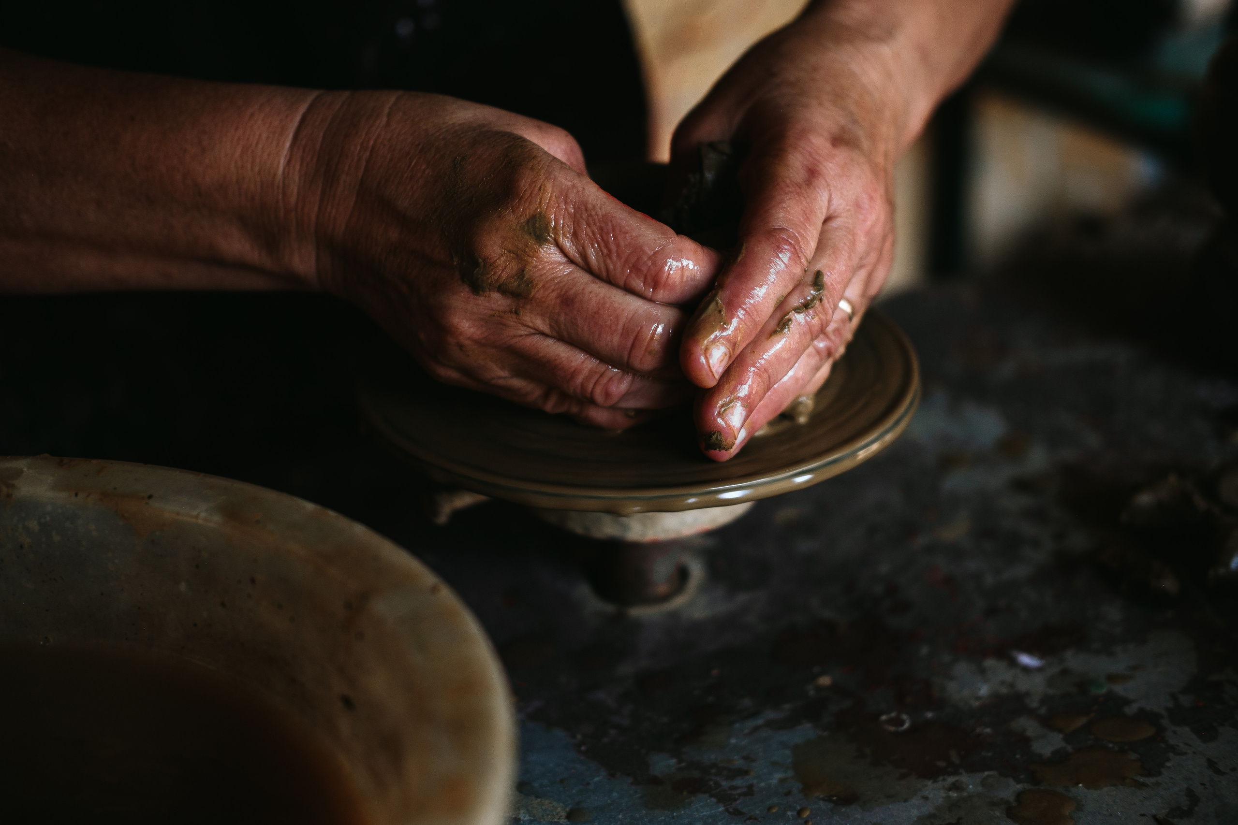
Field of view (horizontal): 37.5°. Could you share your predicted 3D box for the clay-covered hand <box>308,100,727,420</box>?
[{"bbox_3d":[-0.039,-0.048,0.560,0.148,0.083,0.090,8,28,20],"label":"clay-covered hand"}]

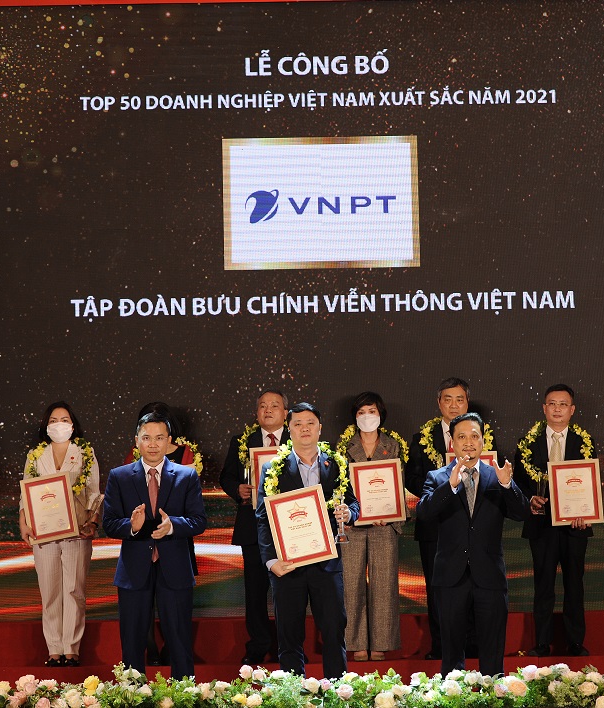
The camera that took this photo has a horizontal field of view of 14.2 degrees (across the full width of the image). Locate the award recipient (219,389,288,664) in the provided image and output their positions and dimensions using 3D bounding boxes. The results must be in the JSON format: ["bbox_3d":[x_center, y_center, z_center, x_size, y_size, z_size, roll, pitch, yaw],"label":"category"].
[{"bbox_3d":[-0.198,1.086,15.200,0.570,1.700,0.420,-1,-3,-2],"label":"award recipient"}]

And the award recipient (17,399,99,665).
[{"bbox_3d":[-1.459,1.088,14.600,0.500,1.620,0.420,-1,-2,0],"label":"award recipient"}]

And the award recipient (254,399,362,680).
[{"bbox_3d":[0.041,1.127,13.250,0.560,1.720,0.430,-1,-3,0],"label":"award recipient"}]

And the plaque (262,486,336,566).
[{"bbox_3d":[-0.005,0.888,12.400,0.305,0.385,0.025,-13,-4,-1],"label":"plaque"}]

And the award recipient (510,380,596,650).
[{"bbox_3d":[1.585,1.045,15.200,0.520,1.700,0.440,-1,-3,1],"label":"award recipient"}]

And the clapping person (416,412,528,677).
[{"bbox_3d":[0.917,1.149,13.100,0.610,1.660,0.480,-1,-3,3],"label":"clapping person"}]

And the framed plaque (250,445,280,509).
[{"bbox_3d":[-0.147,0.770,14.980,0.318,0.400,0.025,-4,-8,-3],"label":"framed plaque"}]

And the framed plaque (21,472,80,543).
[{"bbox_3d":[-1.498,0.919,14.400,0.305,0.385,0.025,-10,-3,-1],"label":"framed plaque"}]

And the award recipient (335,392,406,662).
[{"bbox_3d":[0.436,1.086,15.200,0.480,1.670,0.420,-1,-3,0],"label":"award recipient"}]

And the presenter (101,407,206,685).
[{"bbox_3d":[-0.781,1.154,13.000,0.560,1.690,0.440,-1,-3,-2],"label":"presenter"}]

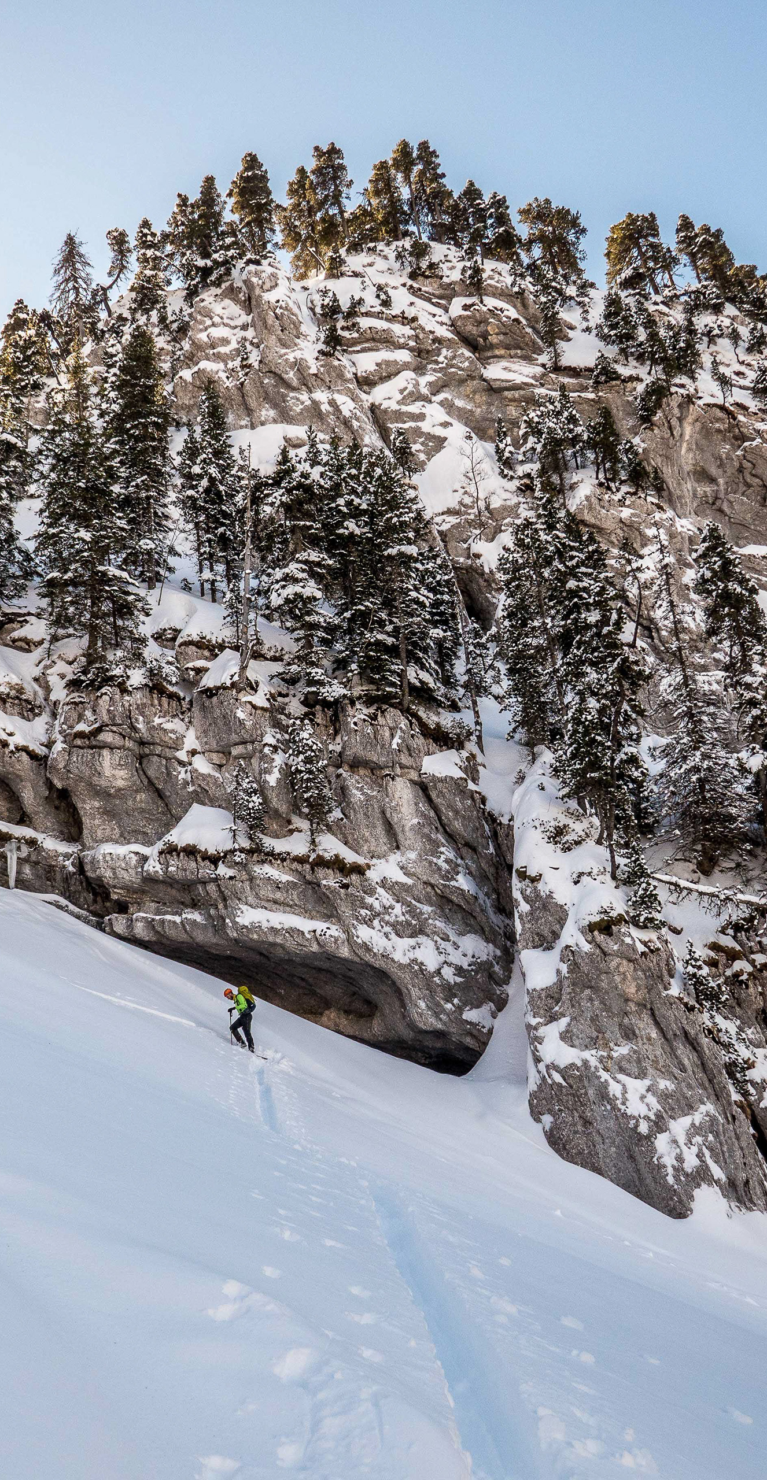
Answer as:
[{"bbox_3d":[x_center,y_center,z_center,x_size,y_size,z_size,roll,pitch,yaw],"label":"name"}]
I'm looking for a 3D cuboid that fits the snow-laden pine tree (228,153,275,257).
[{"bbox_3d":[-9.960,-40.786,117.000,3.538,8.095,3.538,0,-12,0],"label":"snow-laden pine tree"}]

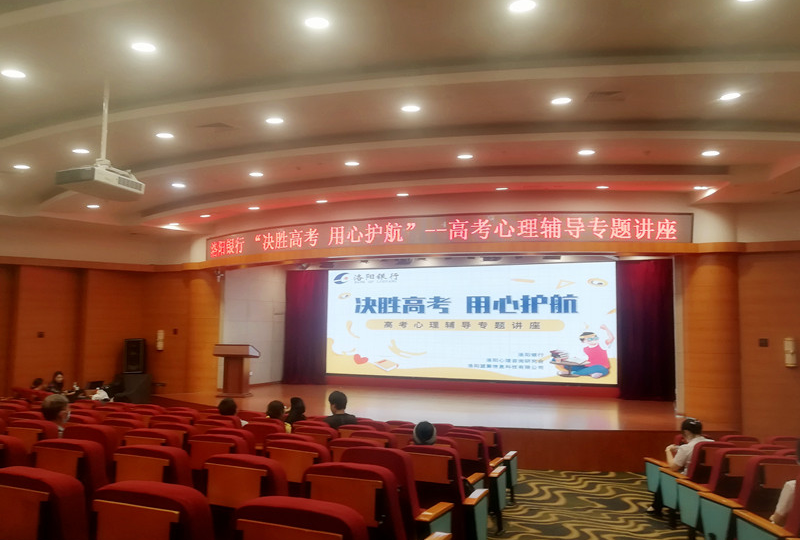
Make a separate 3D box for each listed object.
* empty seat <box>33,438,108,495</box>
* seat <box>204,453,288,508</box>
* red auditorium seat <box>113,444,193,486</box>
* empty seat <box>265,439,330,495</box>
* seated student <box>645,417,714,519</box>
[{"bbox_3d":[-1.710,1.448,3.590,0.570,1.030,0.680,-1,-5,20],"label":"empty seat"},{"bbox_3d":[-0.656,1.421,3.195,0.570,1.030,0.680,-1,-5,21],"label":"seat"},{"bbox_3d":[-1.194,1.397,3.337,0.570,0.980,0.620,-2,-6,22],"label":"red auditorium seat"},{"bbox_3d":[-0.555,1.611,4.141,0.570,1.030,0.680,-1,-5,21],"label":"empty seat"},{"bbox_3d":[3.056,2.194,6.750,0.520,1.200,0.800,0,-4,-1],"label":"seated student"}]

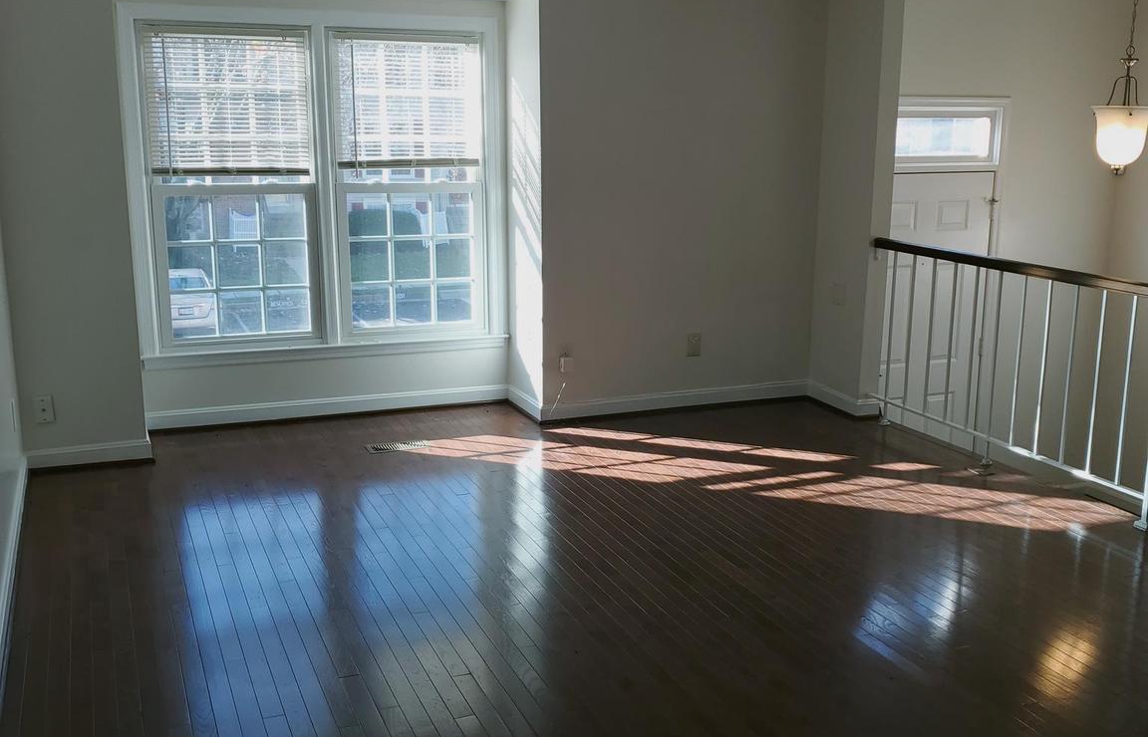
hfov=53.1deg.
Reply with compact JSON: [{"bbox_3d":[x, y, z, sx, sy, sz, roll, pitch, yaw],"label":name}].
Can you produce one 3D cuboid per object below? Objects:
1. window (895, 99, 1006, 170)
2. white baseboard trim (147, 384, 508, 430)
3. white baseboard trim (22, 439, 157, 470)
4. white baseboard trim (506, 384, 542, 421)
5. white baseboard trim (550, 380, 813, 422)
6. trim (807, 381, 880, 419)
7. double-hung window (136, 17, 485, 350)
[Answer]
[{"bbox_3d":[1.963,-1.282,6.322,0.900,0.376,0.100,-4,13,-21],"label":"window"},{"bbox_3d":[-1.217,0.192,5.890,1.837,0.090,0.020,-4,13,-21],"label":"white baseboard trim"},{"bbox_3d":[-2.103,0.376,5.008,0.496,0.090,0.020,-4,13,-21],"label":"white baseboard trim"},{"bbox_3d":[-0.260,0.177,6.000,0.020,0.090,0.527,-4,13,-21],"label":"white baseboard trim"},{"bbox_3d":[0.553,0.173,6.054,1.570,0.090,0.020,-4,13,-21],"label":"white baseboard trim"},{"bbox_3d":[1.431,0.159,6.159,0.148,0.090,0.477,-4,13,-21],"label":"trim"},{"bbox_3d":[-1.217,-0.889,5.662,1.709,1.574,0.100,-4,13,-21],"label":"double-hung window"}]

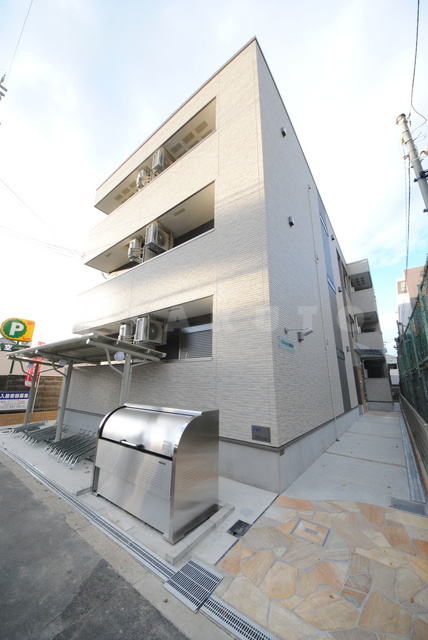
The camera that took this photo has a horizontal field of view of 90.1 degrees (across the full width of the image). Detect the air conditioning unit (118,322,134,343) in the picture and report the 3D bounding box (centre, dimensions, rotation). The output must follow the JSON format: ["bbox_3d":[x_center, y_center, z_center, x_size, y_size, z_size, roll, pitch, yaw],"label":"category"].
[{"bbox_3d":[-2.647,0.500,6.993,0.290,0.570,0.760,-9,-17,33],"label":"air conditioning unit"}]

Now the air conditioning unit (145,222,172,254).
[{"bbox_3d":[-1.865,-2.679,7.176,0.290,0.570,0.760,-9,-17,33],"label":"air conditioning unit"}]

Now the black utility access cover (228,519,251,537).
[{"bbox_3d":[0.265,2.102,2.138,0.153,0.031,0.224,-9,-18,34],"label":"black utility access cover"}]

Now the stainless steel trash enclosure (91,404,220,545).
[{"bbox_3d":[-0.837,1.859,3.037,1.640,1.150,0.860,-9,-17,33],"label":"stainless steel trash enclosure"}]

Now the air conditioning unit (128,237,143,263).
[{"bbox_3d":[-2.517,-2.313,7.475,0.290,0.570,0.760,-9,-17,33],"label":"air conditioning unit"}]

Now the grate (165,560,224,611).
[{"bbox_3d":[-0.168,2.136,1.735,0.330,0.040,0.330,-9,-17,33],"label":"grate"}]

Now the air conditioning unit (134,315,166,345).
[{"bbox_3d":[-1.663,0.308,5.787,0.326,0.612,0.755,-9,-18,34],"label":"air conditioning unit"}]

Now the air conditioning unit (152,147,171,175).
[{"bbox_3d":[-1.779,-5.471,7.684,0.290,0.570,0.760,-9,-17,33],"label":"air conditioning unit"}]

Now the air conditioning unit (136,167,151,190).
[{"bbox_3d":[-2.485,-5.136,8.193,0.290,0.570,0.760,-9,-17,33],"label":"air conditioning unit"}]

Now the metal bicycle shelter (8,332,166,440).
[{"bbox_3d":[-3.763,1.875,5.477,5.300,2.300,1.650,-9,-17,33],"label":"metal bicycle shelter"}]

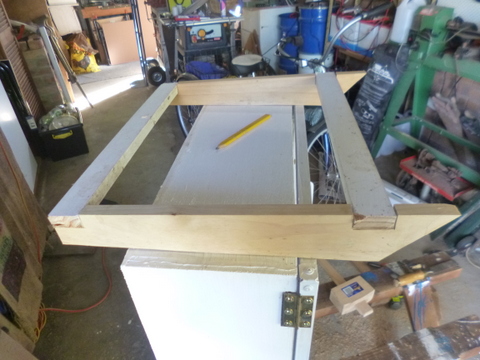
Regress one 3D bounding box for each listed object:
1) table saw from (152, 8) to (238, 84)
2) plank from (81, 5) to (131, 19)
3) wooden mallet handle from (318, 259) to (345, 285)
[{"bbox_3d":[-0.523,-1.866,4.753,0.920,0.820,0.720,-8,35,-6],"label":"table saw"},{"bbox_3d":[-2.148,-2.797,5.516,0.850,0.120,0.040,-15,36,-14],"label":"plank"},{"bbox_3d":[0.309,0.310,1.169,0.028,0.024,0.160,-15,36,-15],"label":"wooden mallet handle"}]

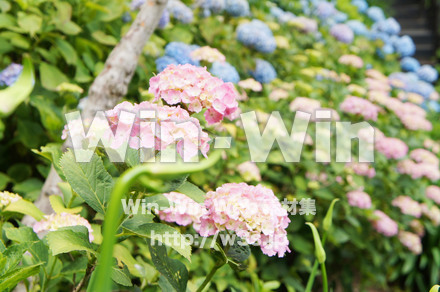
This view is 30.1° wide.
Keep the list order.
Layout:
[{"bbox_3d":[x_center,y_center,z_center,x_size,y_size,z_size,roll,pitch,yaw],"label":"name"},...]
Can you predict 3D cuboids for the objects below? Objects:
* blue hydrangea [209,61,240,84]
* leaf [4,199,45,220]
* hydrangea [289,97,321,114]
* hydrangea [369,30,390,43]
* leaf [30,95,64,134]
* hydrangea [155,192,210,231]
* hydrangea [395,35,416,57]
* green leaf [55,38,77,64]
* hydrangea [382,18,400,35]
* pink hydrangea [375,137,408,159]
[{"bbox_3d":[0.025,-0.335,3.700,0.136,0.099,0.135,0,8,0],"label":"blue hydrangea"},{"bbox_3d":[-0.387,0.126,1.620,0.085,0.035,0.055,17,19,8],"label":"leaf"},{"bbox_3d":[0.404,-0.198,4.000,0.130,0.080,0.130,0,8,0],"label":"hydrangea"},{"bbox_3d":[1.034,-0.710,5.300,0.140,0.095,0.135,0,8,0],"label":"hydrangea"},{"bbox_3d":[-0.485,-0.086,2.300,0.096,0.112,0.060,0,8,0],"label":"leaf"},{"bbox_3d":[-0.066,0.122,1.520,0.105,0.070,0.110,0,8,0],"label":"hydrangea"},{"bbox_3d":[1.199,-0.649,5.300,0.140,0.130,0.140,0,8,0],"label":"hydrangea"},{"bbox_3d":[-0.491,-0.300,2.600,0.070,0.025,0.120,-17,61,-46],"label":"green leaf"},{"bbox_3d":[1.260,-0.875,6.000,0.136,0.115,0.130,0,8,0],"label":"hydrangea"},{"bbox_3d":[0.755,0.007,3.600,0.145,0.090,0.135,0,8,0],"label":"pink hydrangea"}]

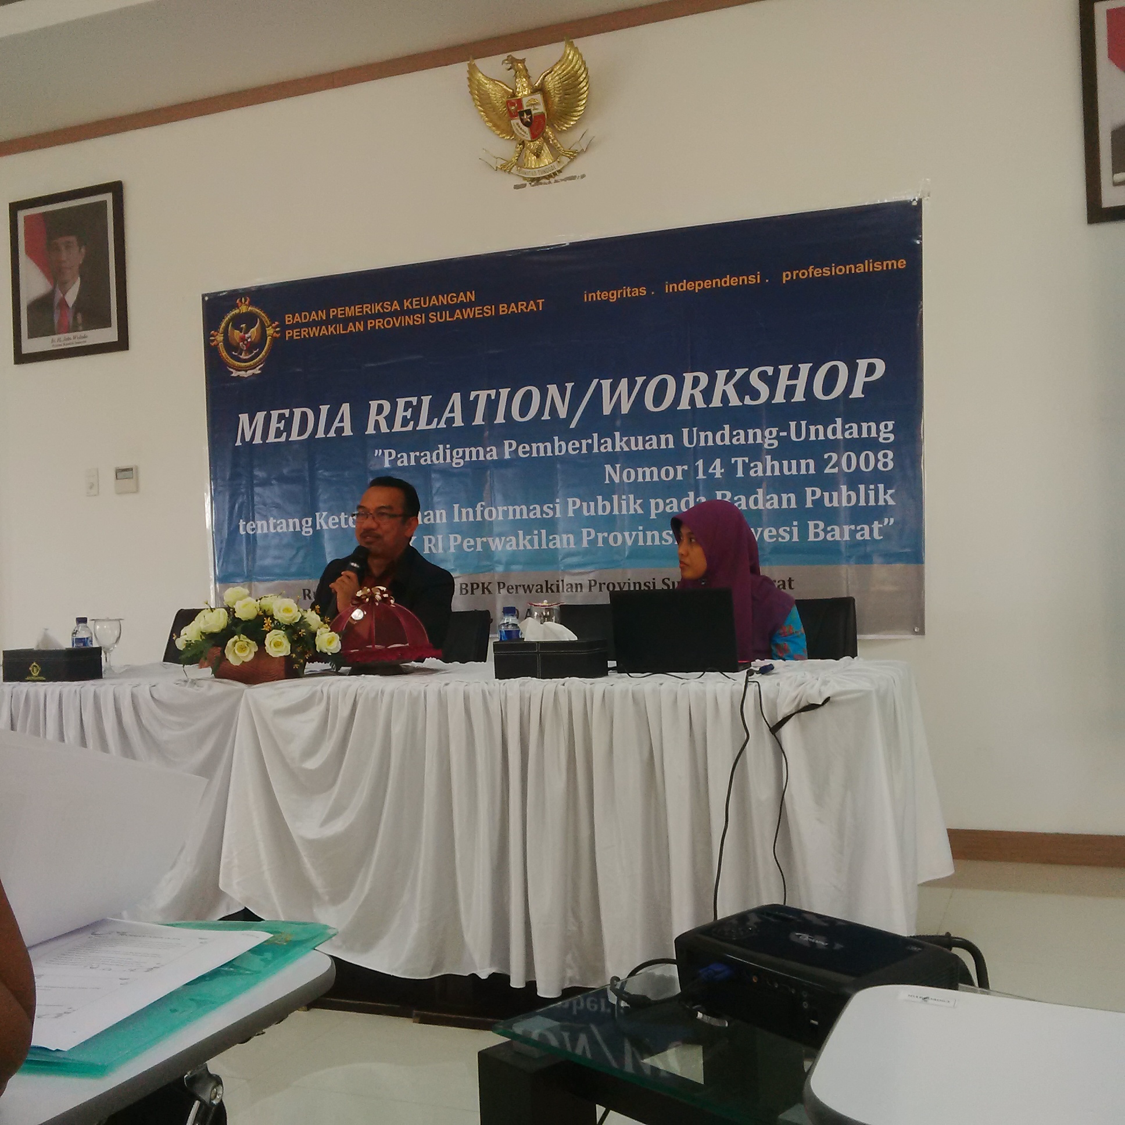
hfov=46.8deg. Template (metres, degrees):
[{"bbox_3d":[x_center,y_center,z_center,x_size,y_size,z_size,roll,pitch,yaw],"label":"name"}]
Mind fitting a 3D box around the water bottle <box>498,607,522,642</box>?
[{"bbox_3d":[-0.131,0.193,3.260,0.057,0.165,0.057,-2,0,23],"label":"water bottle"}]

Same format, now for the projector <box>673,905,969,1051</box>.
[{"bbox_3d":[0.345,0.569,1.773,0.222,0.103,0.312,-2,0,-40],"label":"projector"}]

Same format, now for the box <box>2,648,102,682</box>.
[{"bbox_3d":[-1.412,0.283,3.600,0.236,0.086,0.124,-2,0,25],"label":"box"}]

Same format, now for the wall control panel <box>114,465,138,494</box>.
[{"bbox_3d":[-1.878,-0.356,5.602,0.123,0.115,0.020,-2,0,23],"label":"wall control panel"}]

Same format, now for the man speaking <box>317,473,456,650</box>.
[{"bbox_3d":[-0.559,0.399,3.921,0.520,1.318,0.700,-2,0,13],"label":"man speaking"}]

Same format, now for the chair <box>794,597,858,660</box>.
[{"bbox_3d":[0.534,0.563,3.470,0.500,0.905,0.580,-2,0,16],"label":"chair"}]

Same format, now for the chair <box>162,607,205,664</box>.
[{"bbox_3d":[-1.188,0.621,4.259,0.480,0.900,0.560,-2,0,23],"label":"chair"}]

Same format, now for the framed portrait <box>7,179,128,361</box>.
[{"bbox_3d":[-2.217,-1.280,5.778,0.655,0.738,0.035,-2,0,23],"label":"framed portrait"}]

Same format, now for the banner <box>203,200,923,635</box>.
[{"bbox_3d":[-0.144,-0.442,4.928,2.948,1.472,0.015,-2,0,23],"label":"banner"}]

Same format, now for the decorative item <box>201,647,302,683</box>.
[{"bbox_3d":[-0.807,0.250,3.375,0.245,0.100,0.140,-2,0,23],"label":"decorative item"}]

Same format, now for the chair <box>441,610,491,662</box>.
[{"bbox_3d":[-0.535,0.602,3.929,0.480,0.900,0.560,-2,0,23],"label":"chair"}]

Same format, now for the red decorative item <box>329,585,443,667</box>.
[{"bbox_3d":[-0.485,0.179,3.487,0.320,0.220,0.320,-2,0,0],"label":"red decorative item"}]

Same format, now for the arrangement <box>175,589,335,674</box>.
[{"bbox_3d":[-0.800,0.181,3.431,0.430,0.243,0.310,-2,0,23],"label":"arrangement"}]

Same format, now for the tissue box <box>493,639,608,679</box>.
[{"bbox_3d":[-0.025,0.229,3.081,0.240,0.086,0.122,-2,0,28],"label":"tissue box"}]

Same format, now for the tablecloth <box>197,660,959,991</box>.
[{"bbox_3d":[0.060,0.609,3.178,1.630,0.693,0.740,-2,0,23],"label":"tablecloth"}]

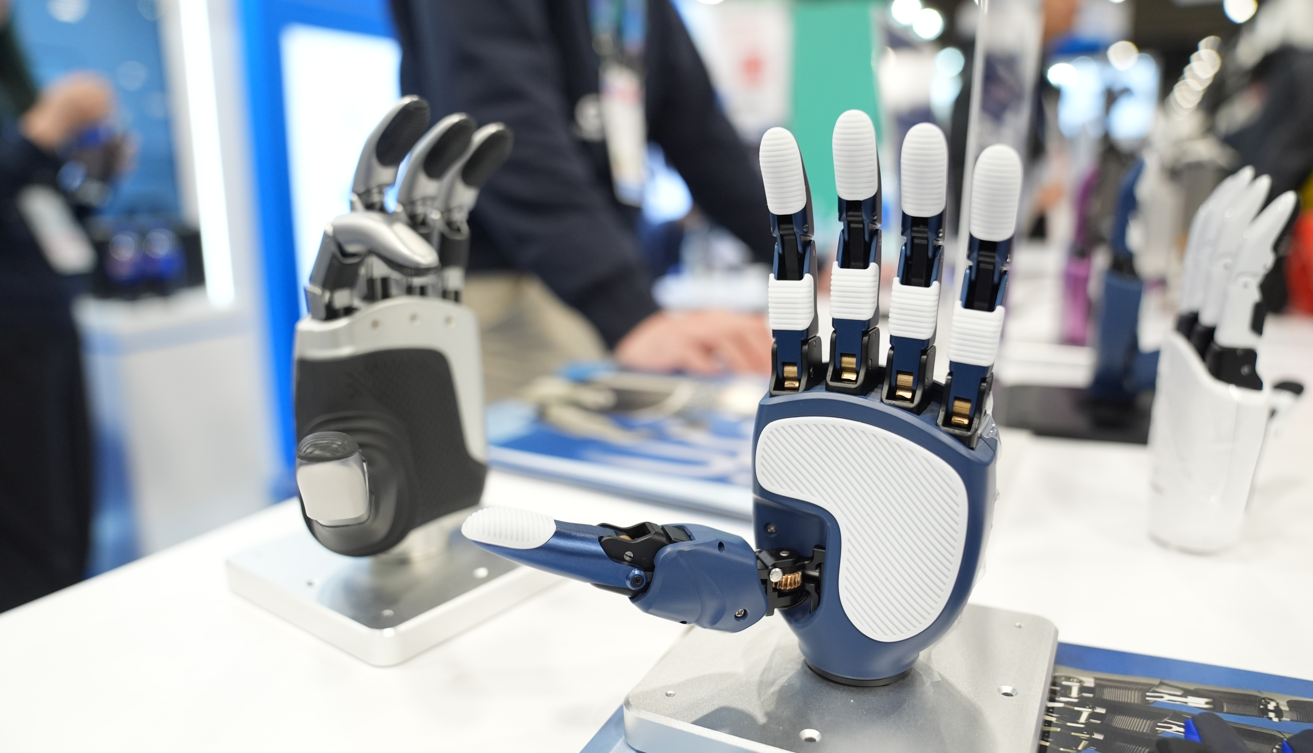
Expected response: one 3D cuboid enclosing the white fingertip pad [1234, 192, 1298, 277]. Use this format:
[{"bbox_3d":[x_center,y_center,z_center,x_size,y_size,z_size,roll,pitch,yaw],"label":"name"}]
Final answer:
[{"bbox_3d":[0.274,-0.065,0.394,0.016,0.043,0.014,29,11,-3],"label":"white fingertip pad"}]

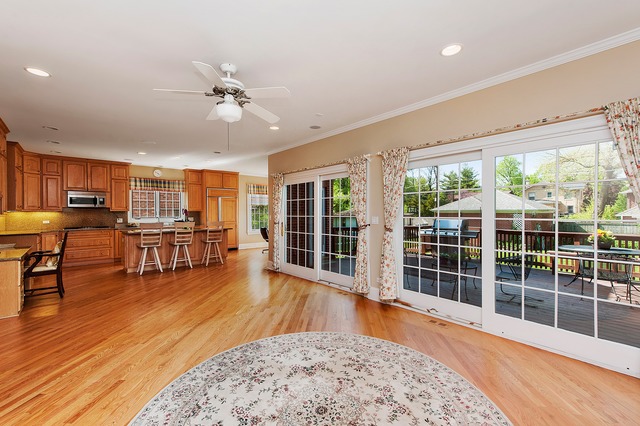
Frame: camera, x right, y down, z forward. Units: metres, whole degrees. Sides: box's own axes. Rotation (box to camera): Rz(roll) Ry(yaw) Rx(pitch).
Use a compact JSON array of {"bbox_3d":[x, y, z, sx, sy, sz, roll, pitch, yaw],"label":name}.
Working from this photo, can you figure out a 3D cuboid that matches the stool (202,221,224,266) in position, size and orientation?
[{"bbox_3d":[-2.714,0.760,7.205,0.450,1.070,0.500,0,0,-40],"label":"stool"}]

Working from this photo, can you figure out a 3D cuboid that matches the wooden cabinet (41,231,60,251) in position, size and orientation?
[{"bbox_3d":[-6.649,0.876,7.071,0.372,0.871,0.594,0,0,-42],"label":"wooden cabinet"}]

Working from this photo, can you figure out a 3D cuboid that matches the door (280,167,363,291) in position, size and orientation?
[{"bbox_3d":[-0.070,0.242,5.439,0.150,2.090,2.380,0,0,-40],"label":"door"}]

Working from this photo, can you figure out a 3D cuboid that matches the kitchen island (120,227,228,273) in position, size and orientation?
[{"bbox_3d":[-3.482,0.843,7.033,2.380,0.910,1.050,0,0,-40],"label":"kitchen island"}]

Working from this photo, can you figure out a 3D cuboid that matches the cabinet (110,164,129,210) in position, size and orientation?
[{"bbox_3d":[-5.661,-0.688,8.040,0.410,1.300,0.360,0,0,-40],"label":"cabinet"}]

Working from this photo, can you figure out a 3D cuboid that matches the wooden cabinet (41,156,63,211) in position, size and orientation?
[{"bbox_3d":[-6.736,-0.704,7.158,0.382,1.336,0.337,0,0,-42],"label":"wooden cabinet"}]

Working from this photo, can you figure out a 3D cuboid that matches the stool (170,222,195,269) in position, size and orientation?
[{"bbox_3d":[-3.250,0.763,6.692,0.450,1.070,0.500,0,0,-40],"label":"stool"}]

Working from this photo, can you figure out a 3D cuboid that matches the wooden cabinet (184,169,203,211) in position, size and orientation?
[{"bbox_3d":[-4.204,-0.710,9.477,0.440,1.327,0.337,0,0,-42],"label":"wooden cabinet"}]

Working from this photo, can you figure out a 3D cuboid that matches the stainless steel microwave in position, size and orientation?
[{"bbox_3d":[-6.216,-0.327,7.596,0.774,0.421,0.396,0,0,-42],"label":"stainless steel microwave"}]

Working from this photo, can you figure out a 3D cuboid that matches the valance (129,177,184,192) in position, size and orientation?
[{"bbox_3d":[-5.033,-0.851,8.871,1.550,0.386,0.109,0,0,-42],"label":"valance"}]

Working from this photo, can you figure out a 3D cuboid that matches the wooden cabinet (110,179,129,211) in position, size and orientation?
[{"bbox_3d":[-5.716,-0.490,8.093,0.425,0.901,0.337,0,0,-42],"label":"wooden cabinet"}]

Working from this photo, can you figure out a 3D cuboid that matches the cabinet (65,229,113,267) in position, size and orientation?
[{"bbox_3d":[-6.117,0.874,7.531,1.030,0.871,0.634,0,0,-42],"label":"cabinet"}]

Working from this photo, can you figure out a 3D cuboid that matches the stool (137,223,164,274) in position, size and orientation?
[{"bbox_3d":[-3.704,0.766,6.222,0.450,1.070,0.500,0,0,-40],"label":"stool"}]

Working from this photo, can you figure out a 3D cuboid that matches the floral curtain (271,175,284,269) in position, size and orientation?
[{"bbox_3d":[-0.925,0.212,6.275,0.130,2.130,0.460,0,0,-40],"label":"floral curtain"}]

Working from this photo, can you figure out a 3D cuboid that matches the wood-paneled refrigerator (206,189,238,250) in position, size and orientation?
[{"bbox_3d":[-3.444,0.252,9.796,1.070,2.107,0.620,0,0,-41],"label":"wood-paneled refrigerator"}]

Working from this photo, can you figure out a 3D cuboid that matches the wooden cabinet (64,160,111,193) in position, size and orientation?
[{"bbox_3d":[-6.199,-0.950,7.591,0.950,0.820,0.360,0,0,-40],"label":"wooden cabinet"}]

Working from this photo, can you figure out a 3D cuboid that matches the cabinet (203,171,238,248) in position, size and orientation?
[{"bbox_3d":[-3.505,-0.039,9.865,1.144,2.673,0.713,0,0,-42],"label":"cabinet"}]

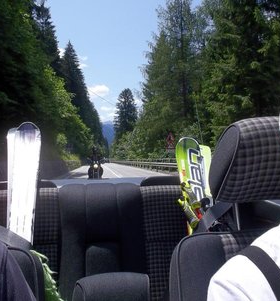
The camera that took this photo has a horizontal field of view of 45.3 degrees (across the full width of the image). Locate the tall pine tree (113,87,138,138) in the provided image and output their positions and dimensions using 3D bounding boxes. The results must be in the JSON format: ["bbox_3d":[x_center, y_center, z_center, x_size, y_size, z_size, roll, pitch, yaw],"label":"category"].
[{"bbox_3d":[-4.200,-7.200,98.000,7.800,22.500,7.800,0,-1,-8],"label":"tall pine tree"}]

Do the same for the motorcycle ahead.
[{"bbox_3d":[-1.880,0.970,14.800,0.850,1.200,2.200,0,-1,-8],"label":"motorcycle ahead"}]

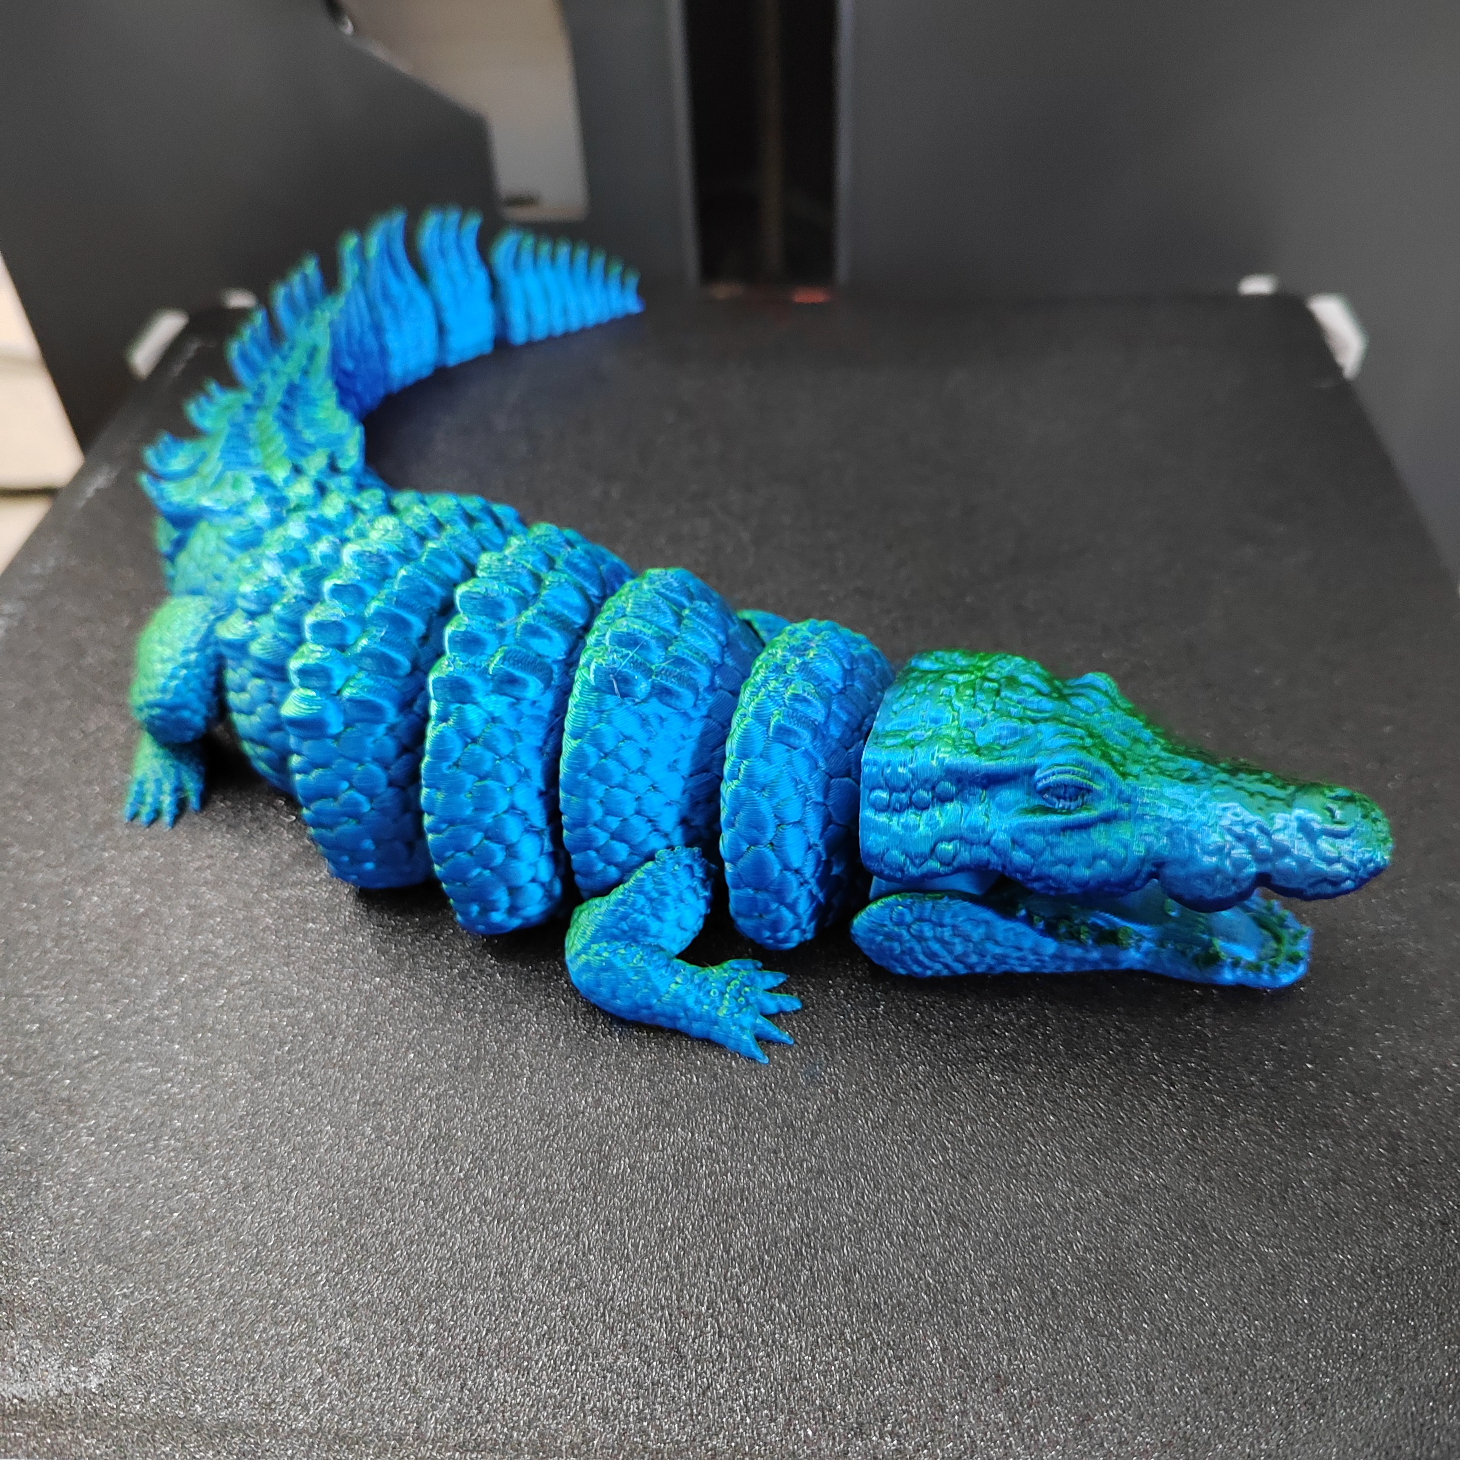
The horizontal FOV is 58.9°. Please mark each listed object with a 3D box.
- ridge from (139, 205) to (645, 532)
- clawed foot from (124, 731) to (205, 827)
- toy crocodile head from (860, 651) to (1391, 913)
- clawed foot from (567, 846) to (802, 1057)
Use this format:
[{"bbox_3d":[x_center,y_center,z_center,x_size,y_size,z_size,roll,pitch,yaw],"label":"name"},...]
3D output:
[{"bbox_3d":[-0.071,-0.072,0.252,0.055,0.036,0.139,14,47,17],"label":"ridge"},{"bbox_3d":[-0.085,0.006,0.193,0.012,0.009,0.015,2,45,6],"label":"clawed foot"},{"bbox_3d":[0.048,0.005,0.154,0.061,0.030,0.033,10,46,13],"label":"toy crocodile head"},{"bbox_3d":[-0.006,0.026,0.159,0.030,0.022,0.015,8,46,12],"label":"clawed foot"}]

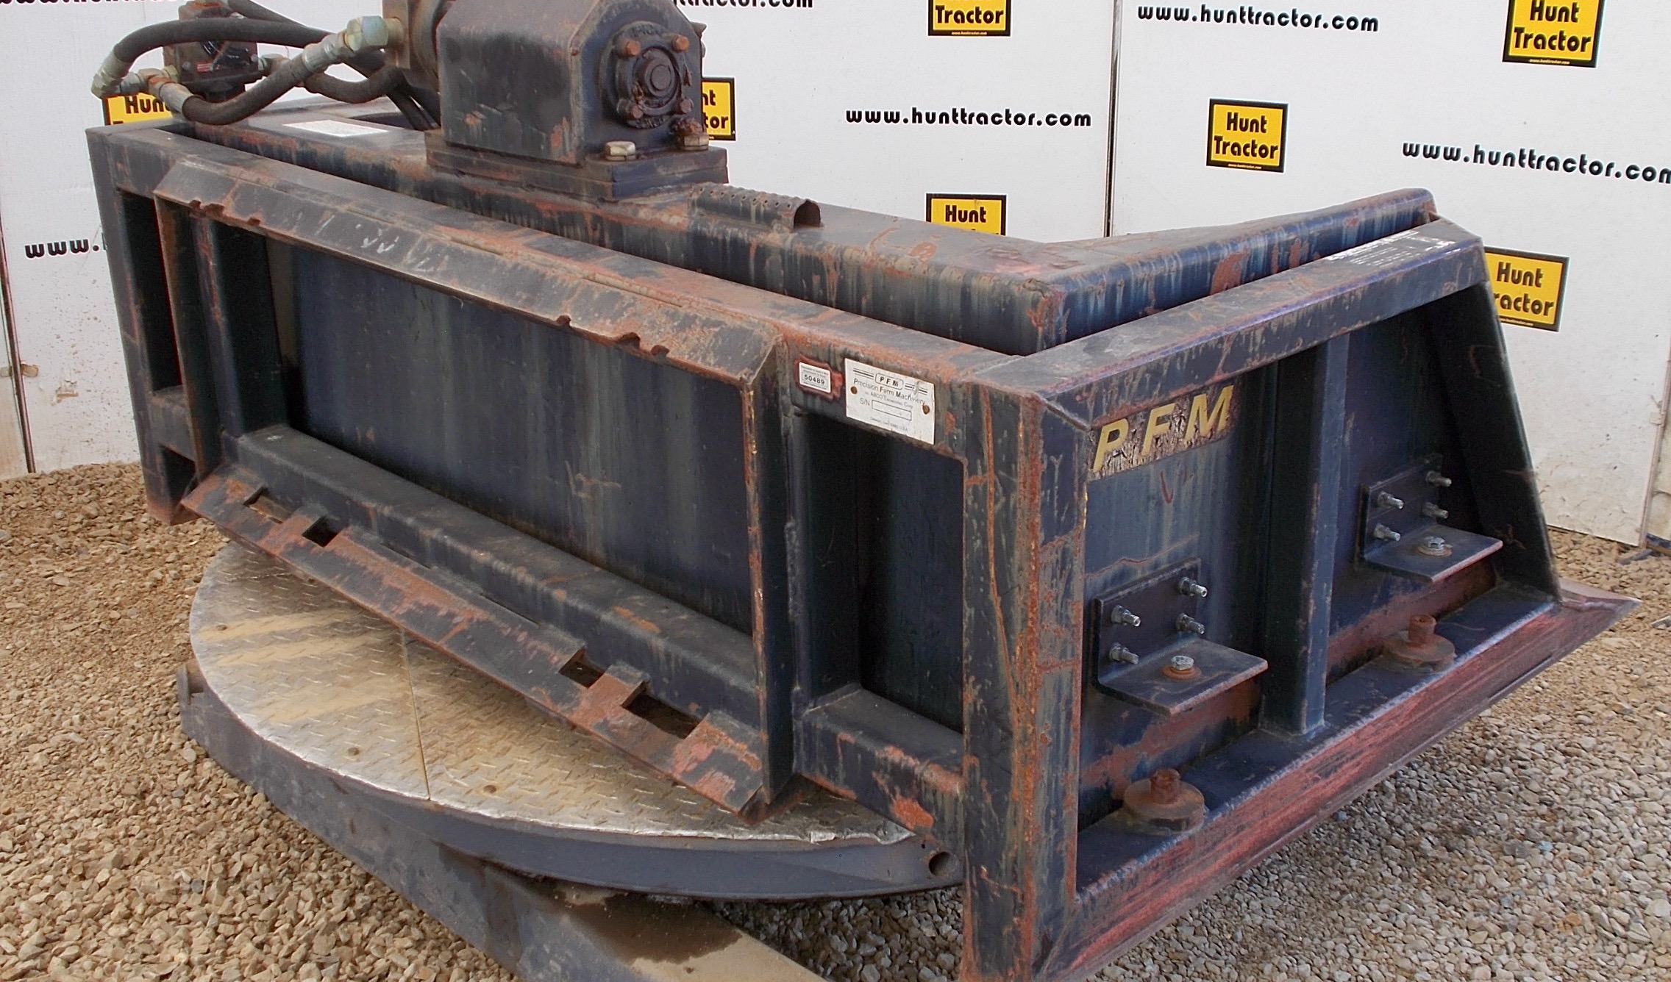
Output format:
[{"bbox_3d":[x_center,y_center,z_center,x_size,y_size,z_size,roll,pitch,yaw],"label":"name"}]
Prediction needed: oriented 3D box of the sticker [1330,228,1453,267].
[{"bbox_3d":[0.513,-0.222,1.729,0.150,0.003,0.050,-20,27,-39],"label":"sticker"}]

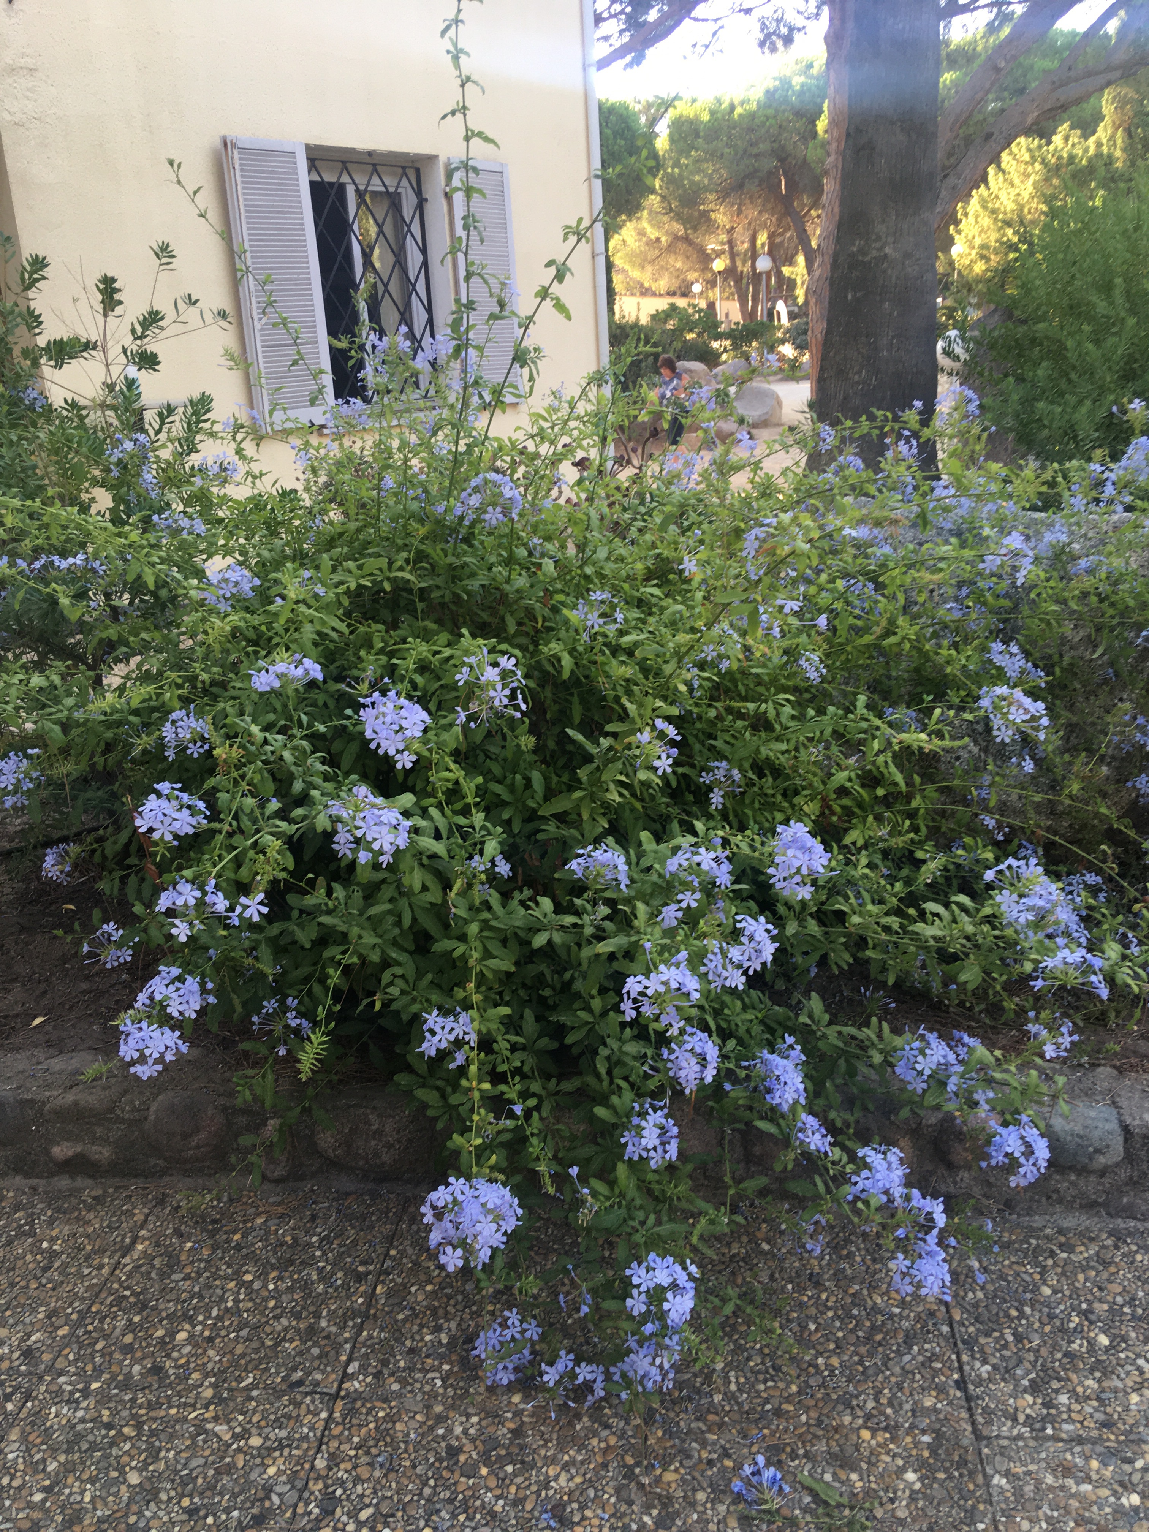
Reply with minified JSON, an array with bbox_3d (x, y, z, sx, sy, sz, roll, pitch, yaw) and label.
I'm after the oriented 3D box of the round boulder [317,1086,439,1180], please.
[{"bbox_3d":[-0.386,0.705,2.632,0.250,0.170,0.190,-1,19,7],"label":"round boulder"}]

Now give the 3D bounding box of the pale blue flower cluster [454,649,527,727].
[{"bbox_3d":[-0.124,-0.116,1.900,0.108,0.117,0.110,-3,19,0],"label":"pale blue flower cluster"}]

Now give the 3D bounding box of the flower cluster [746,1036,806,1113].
[{"bbox_3d":[0.310,0.471,1.970,0.088,0.111,0.085,0,19,9],"label":"flower cluster"}]

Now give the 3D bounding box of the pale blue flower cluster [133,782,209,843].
[{"bbox_3d":[-0.556,0.064,1.770,0.102,0.079,0.085,-10,20,-18],"label":"pale blue flower cluster"}]

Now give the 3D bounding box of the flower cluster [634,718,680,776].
[{"bbox_3d":[0.124,-0.029,1.930,0.069,0.083,0.070,-2,19,4],"label":"flower cluster"}]

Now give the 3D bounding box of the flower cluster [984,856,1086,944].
[{"bbox_3d":[0.667,0.194,1.860,0.146,0.127,0.115,-3,20,0],"label":"flower cluster"}]

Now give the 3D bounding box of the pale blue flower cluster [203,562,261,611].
[{"bbox_3d":[-0.594,-0.310,2.220,0.101,0.083,0.085,-3,20,0],"label":"pale blue flower cluster"}]

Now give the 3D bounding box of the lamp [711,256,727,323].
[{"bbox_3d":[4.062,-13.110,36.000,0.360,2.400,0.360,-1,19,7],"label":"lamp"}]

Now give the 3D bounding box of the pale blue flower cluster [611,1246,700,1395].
[{"bbox_3d":[0.103,0.731,1.680,0.114,0.175,0.130,0,19,7],"label":"pale blue flower cluster"}]

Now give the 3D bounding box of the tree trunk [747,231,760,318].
[{"bbox_3d":[5.298,-14.370,38.000,0.300,3.119,0.300,0,19,7],"label":"tree trunk"}]

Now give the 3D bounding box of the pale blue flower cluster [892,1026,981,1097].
[{"bbox_3d":[0.552,0.450,1.950,0.135,0.105,0.100,-3,19,0],"label":"pale blue flower cluster"}]

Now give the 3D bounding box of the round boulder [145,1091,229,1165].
[{"bbox_3d":[-0.779,0.716,2.654,0.170,0.150,0.140,-1,19,7],"label":"round boulder"}]

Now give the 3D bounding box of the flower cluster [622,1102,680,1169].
[{"bbox_3d":[0.116,0.564,1.960,0.086,0.096,0.080,-2,19,3],"label":"flower cluster"}]

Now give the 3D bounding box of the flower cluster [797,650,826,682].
[{"bbox_3d":[0.546,-0.228,2.950,0.066,0.074,0.065,-3,19,0],"label":"flower cluster"}]

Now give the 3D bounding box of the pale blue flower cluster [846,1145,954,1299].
[{"bbox_3d":[0.468,0.657,1.850,0.155,0.223,0.130,-3,20,0],"label":"pale blue flower cluster"}]

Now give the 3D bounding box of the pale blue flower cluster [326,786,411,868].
[{"bbox_3d":[-0.276,0.082,1.720,0.112,0.104,0.100,-7,19,-9],"label":"pale blue flower cluster"}]

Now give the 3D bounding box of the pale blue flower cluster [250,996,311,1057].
[{"bbox_3d":[-0.484,0.429,2.120,0.101,0.097,0.095,0,19,7],"label":"pale blue flower cluster"}]

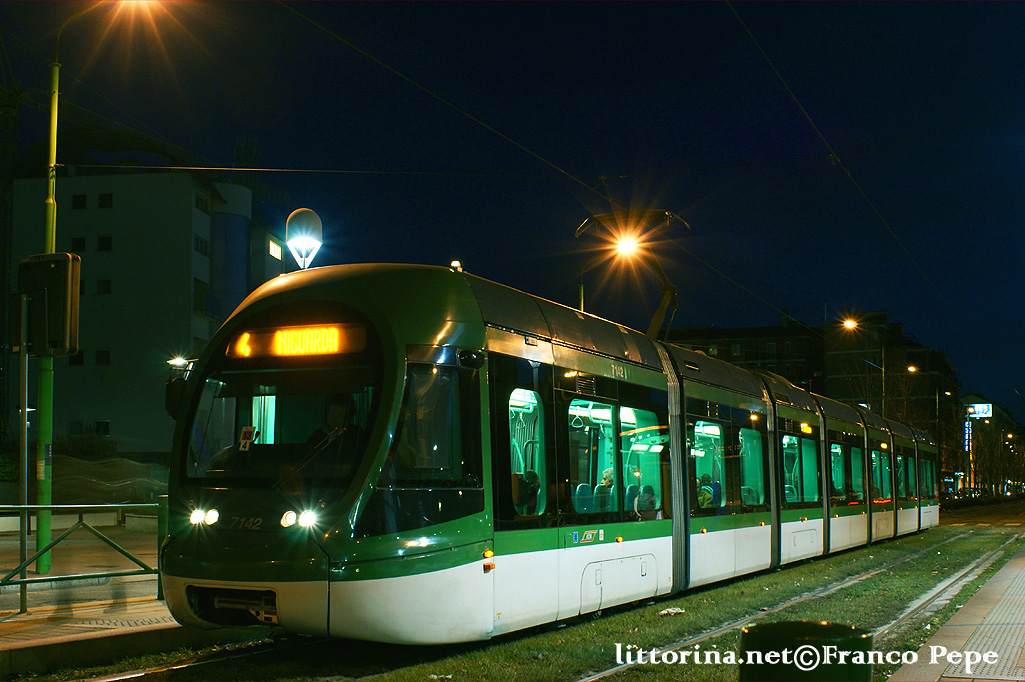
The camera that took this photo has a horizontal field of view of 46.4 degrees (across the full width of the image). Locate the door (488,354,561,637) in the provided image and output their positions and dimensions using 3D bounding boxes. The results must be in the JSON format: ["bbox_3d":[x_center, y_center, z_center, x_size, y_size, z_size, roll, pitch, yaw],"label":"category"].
[{"bbox_3d":[0.092,1.339,10.559,0.100,2.340,1.360,-3,-8,25],"label":"door"}]

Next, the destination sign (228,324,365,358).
[{"bbox_3d":[-1.746,0.008,9.573,1.300,0.230,0.100,-3,-8,25],"label":"destination sign"}]

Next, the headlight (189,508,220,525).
[{"bbox_3d":[-2.348,1.347,9.161,0.280,0.130,0.100,-4,-8,31],"label":"headlight"}]

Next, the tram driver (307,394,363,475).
[{"bbox_3d":[-1.524,1.100,9.768,0.550,1.300,0.750,-3,-8,25],"label":"tram driver"}]

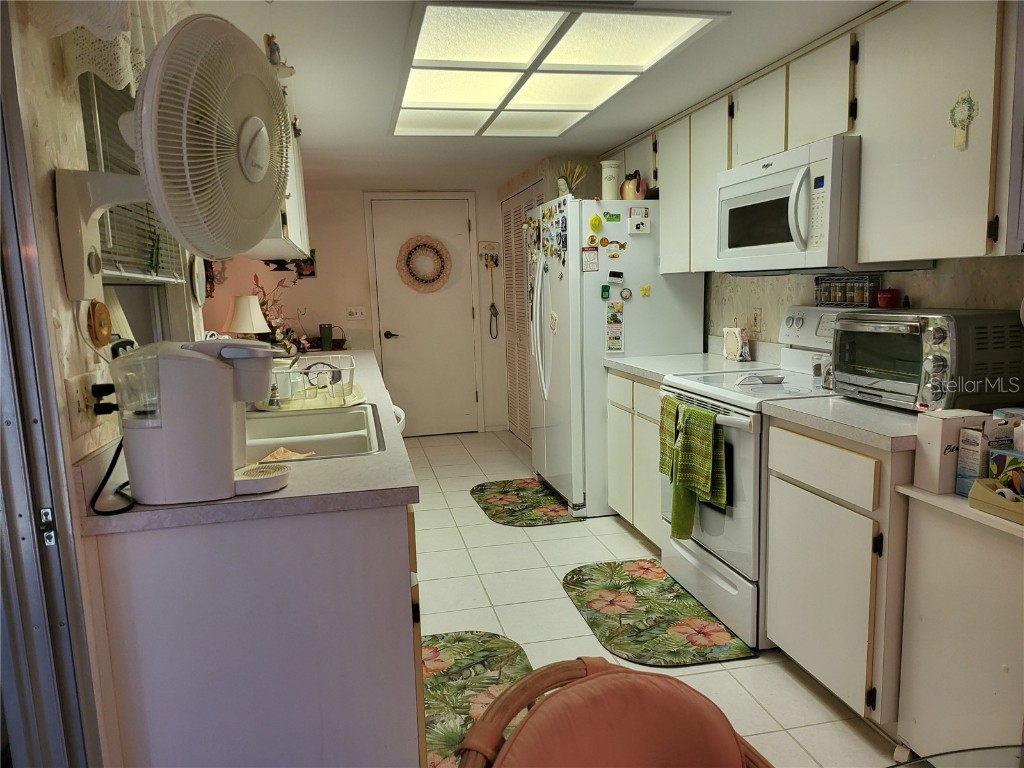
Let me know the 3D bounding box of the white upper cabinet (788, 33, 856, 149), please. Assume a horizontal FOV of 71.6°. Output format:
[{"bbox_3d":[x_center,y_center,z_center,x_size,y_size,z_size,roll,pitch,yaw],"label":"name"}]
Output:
[{"bbox_3d":[1.197,-0.996,2.474,0.310,0.330,0.360,-3,8,-12],"label":"white upper cabinet"}]

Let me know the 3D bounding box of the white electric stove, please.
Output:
[{"bbox_3d":[1.016,0.292,2.760,0.680,1.152,0.763,-3,8,-12],"label":"white electric stove"}]

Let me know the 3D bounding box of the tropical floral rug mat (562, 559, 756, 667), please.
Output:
[{"bbox_3d":[0.510,0.875,2.794,0.485,0.010,0.885,-3,8,-12],"label":"tropical floral rug mat"}]

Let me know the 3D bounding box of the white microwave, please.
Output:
[{"bbox_3d":[1.119,-0.631,2.678,0.430,0.428,0.754,-3,8,-12],"label":"white microwave"}]

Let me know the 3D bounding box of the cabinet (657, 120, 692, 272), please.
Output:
[{"bbox_3d":[0.957,-0.939,3.609,0.310,0.740,0.375,-3,8,-12],"label":"cabinet"}]

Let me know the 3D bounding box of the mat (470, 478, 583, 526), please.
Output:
[{"bbox_3d":[0.056,0.710,4.364,0.547,0.012,0.955,-3,8,-12],"label":"mat"}]

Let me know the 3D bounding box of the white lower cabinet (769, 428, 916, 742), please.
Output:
[{"bbox_3d":[1.187,0.548,2.167,0.610,0.868,0.555,-3,8,-12],"label":"white lower cabinet"}]

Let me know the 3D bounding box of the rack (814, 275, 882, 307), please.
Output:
[{"bbox_3d":[1.296,-0.353,2.718,0.060,0.118,0.295,-3,8,-12],"label":"rack"}]

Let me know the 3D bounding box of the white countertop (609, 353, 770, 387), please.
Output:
[{"bbox_3d":[0.868,-0.084,3.472,0.630,0.040,0.770,-3,8,-12],"label":"white countertop"}]

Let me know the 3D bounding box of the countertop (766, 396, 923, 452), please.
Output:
[{"bbox_3d":[1.171,0.097,2.071,0.630,0.039,0.580,-3,8,-12],"label":"countertop"}]

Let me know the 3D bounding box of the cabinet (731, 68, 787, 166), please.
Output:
[{"bbox_3d":[1.117,-1.043,2.830,0.310,0.330,0.375,-3,8,-12],"label":"cabinet"}]

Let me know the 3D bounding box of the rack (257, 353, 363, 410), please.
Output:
[{"bbox_3d":[-0.769,-0.015,2.719,0.390,0.134,0.540,-3,8,-12],"label":"rack"}]

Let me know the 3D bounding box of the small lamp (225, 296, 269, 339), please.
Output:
[{"bbox_3d":[-1.893,-0.427,5.095,0.290,0.400,0.290,-3,8,-12],"label":"small lamp"}]

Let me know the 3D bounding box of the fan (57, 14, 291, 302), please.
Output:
[{"bbox_3d":[-0.626,-0.411,1.328,0.400,0.500,0.440,-1,8,1],"label":"fan"}]

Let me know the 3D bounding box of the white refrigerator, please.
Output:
[{"bbox_3d":[0.576,-0.182,4.291,0.825,1.705,0.915,-3,8,-12],"label":"white refrigerator"}]

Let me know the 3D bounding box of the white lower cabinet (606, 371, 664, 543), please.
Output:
[{"bbox_3d":[0.887,0.348,3.529,0.612,0.832,0.765,-3,8,-12],"label":"white lower cabinet"}]

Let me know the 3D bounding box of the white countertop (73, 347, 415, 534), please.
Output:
[{"bbox_3d":[-0.862,0.027,3.028,0.623,0.040,3.413,-3,8,-12],"label":"white countertop"}]

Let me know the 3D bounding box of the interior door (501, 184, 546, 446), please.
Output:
[{"bbox_3d":[0.098,-0.495,5.598,0.040,1.992,1.280,-3,8,-12],"label":"interior door"}]

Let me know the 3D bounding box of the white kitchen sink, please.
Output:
[{"bbox_3d":[-0.622,0.214,2.009,0.507,0.183,0.795,-3,8,-12],"label":"white kitchen sink"}]

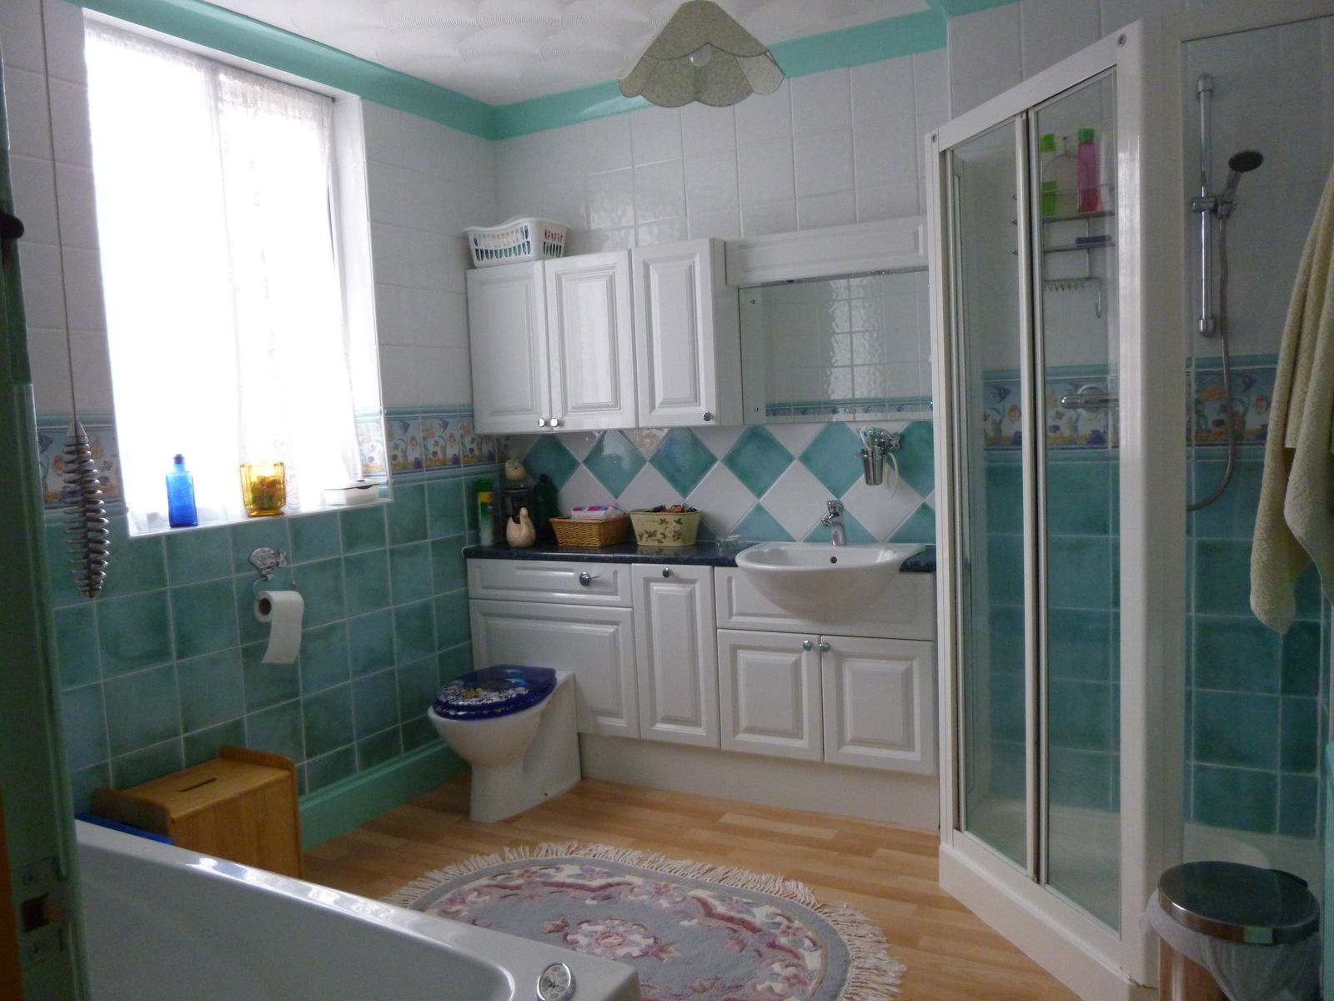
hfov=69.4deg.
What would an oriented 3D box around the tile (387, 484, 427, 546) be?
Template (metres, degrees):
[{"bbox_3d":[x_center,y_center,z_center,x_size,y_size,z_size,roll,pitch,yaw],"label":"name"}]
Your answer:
[{"bbox_3d":[-0.917,0.054,3.401,0.010,0.200,0.200,0,5,28],"label":"tile"}]

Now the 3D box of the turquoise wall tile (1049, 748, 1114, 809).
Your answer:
[{"bbox_3d":[1.154,0.786,2.734,0.200,0.169,0.010,0,5,27],"label":"turquoise wall tile"}]

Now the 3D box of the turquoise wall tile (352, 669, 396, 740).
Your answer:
[{"bbox_3d":[-0.958,0.666,3.168,0.010,0.198,0.196,0,5,28],"label":"turquoise wall tile"}]

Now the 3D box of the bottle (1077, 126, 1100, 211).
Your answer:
[{"bbox_3d":[1.096,-0.850,2.498,0.057,0.215,0.043,0,5,28],"label":"bottle"}]

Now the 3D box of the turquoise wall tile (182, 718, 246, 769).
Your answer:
[{"bbox_3d":[-1.274,0.740,2.724,0.010,0.200,0.200,0,5,28],"label":"turquoise wall tile"}]

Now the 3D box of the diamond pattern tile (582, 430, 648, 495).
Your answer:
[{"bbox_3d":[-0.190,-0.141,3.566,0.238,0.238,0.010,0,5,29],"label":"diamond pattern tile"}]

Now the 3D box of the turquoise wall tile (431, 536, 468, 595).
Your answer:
[{"bbox_3d":[-0.812,0.241,3.598,0.010,0.200,0.200,0,5,28],"label":"turquoise wall tile"}]

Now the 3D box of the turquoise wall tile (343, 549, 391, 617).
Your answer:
[{"bbox_3d":[-0.983,0.271,3.168,0.010,0.198,0.198,0,5,28],"label":"turquoise wall tile"}]

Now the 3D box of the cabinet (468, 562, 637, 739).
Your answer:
[{"bbox_3d":[-0.345,0.502,3.552,0.685,0.601,0.300,0,5,26],"label":"cabinet"}]

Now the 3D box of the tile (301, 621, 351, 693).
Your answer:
[{"bbox_3d":[-1.060,0.486,2.985,0.010,0.198,0.197,0,5,29],"label":"tile"}]

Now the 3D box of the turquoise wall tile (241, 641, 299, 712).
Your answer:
[{"bbox_3d":[-1.139,0.498,2.777,0.010,0.200,0.200,0,5,27],"label":"turquoise wall tile"}]

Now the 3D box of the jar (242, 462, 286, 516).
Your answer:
[{"bbox_3d":[-1.206,-0.030,2.893,0.097,0.156,0.097,0,5,28],"label":"jar"}]

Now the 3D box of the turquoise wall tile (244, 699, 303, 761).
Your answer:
[{"bbox_3d":[-1.131,0.698,2.792,0.010,0.200,0.200,0,5,27],"label":"turquoise wall tile"}]

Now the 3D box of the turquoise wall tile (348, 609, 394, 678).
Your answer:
[{"bbox_3d":[-0.995,0.481,3.251,0.010,0.200,0.200,0,5,28],"label":"turquoise wall tile"}]

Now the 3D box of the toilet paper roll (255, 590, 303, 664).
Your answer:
[{"bbox_3d":[-1.099,0.356,2.755,0.092,0.207,0.109,0,5,28],"label":"toilet paper roll"}]

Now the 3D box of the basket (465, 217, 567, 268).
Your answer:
[{"bbox_3d":[-0.556,-0.936,3.585,0.323,0.158,0.222,0,5,28],"label":"basket"}]

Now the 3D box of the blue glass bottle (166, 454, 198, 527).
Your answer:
[{"bbox_3d":[-1.303,-0.026,2.595,0.062,0.195,0.047,-7,6,-43],"label":"blue glass bottle"}]

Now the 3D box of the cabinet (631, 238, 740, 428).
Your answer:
[{"bbox_3d":[0.070,-0.555,3.294,0.300,0.605,0.220,0,5,27],"label":"cabinet"}]

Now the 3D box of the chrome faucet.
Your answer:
[{"bbox_3d":[0.530,0.074,3.047,0.048,0.150,0.150,0,5,29],"label":"chrome faucet"}]

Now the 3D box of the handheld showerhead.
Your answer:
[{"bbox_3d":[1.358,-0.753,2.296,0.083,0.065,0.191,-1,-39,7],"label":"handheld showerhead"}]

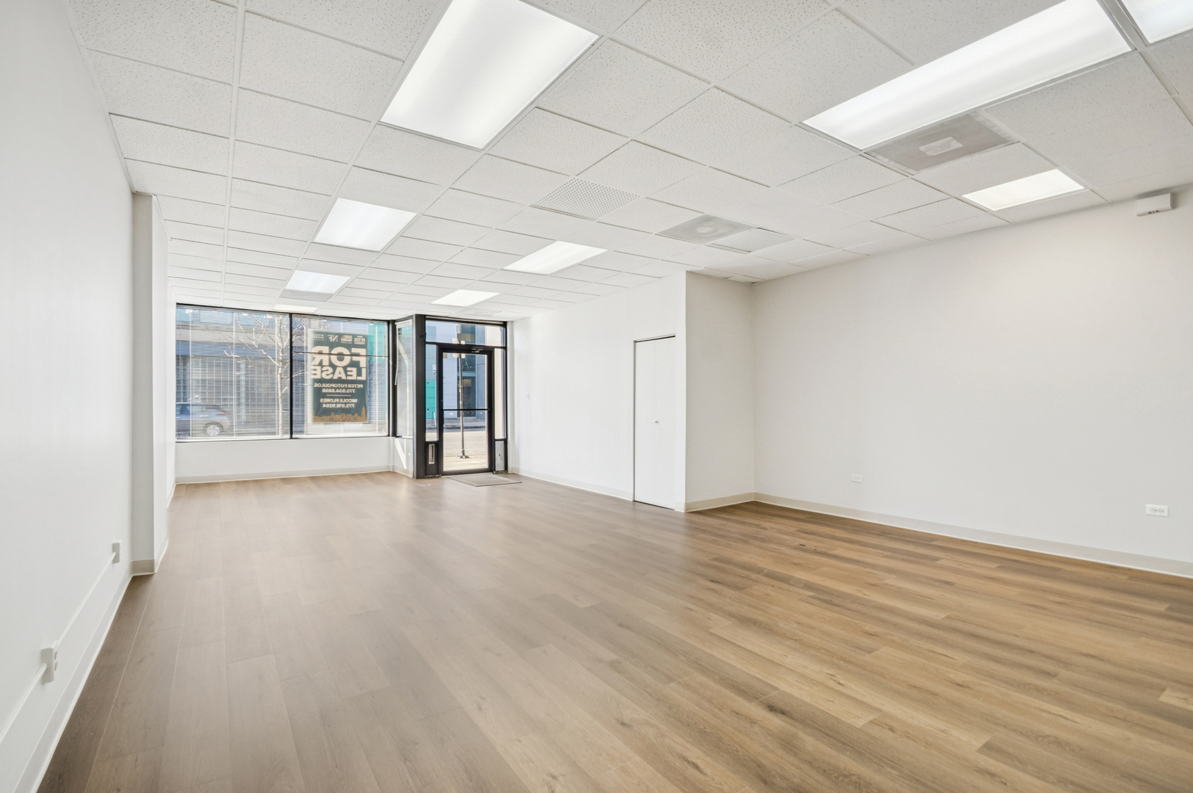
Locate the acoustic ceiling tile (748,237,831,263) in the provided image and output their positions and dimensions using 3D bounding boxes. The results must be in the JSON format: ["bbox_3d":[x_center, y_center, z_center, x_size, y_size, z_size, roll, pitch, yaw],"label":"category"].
[{"bbox_3d":[1.987,-1.456,4.990,0.600,0.020,0.600,0,-1,-34],"label":"acoustic ceiling tile"}]

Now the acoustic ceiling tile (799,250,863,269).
[{"bbox_3d":[2.429,-1.455,5.286,0.408,0.020,0.600,-1,1,-35],"label":"acoustic ceiling tile"}]

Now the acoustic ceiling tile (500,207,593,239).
[{"bbox_3d":[-0.440,-1.467,4.231,0.600,0.020,0.600,0,-1,-34],"label":"acoustic ceiling tile"}]

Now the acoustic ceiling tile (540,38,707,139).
[{"bbox_3d":[0.116,-1.403,2.301,0.600,0.020,0.600,-1,1,-35],"label":"acoustic ceiling tile"}]

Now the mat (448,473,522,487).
[{"bbox_3d":[-1.863,1.381,8.265,0.790,0.012,1.280,0,-1,-34],"label":"mat"}]

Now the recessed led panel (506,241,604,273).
[{"bbox_3d":[-0.462,-1.469,5.293,0.606,0.060,1.189,0,-2,-35],"label":"recessed led panel"}]

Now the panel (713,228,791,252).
[{"bbox_3d":[1.494,-1.498,4.747,0.590,0.040,0.590,0,-1,-35],"label":"panel"}]

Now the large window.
[{"bbox_3d":[-5.170,-0.345,8.400,3.050,2.140,0.100,0,-1,-30],"label":"large window"}]

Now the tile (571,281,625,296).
[{"bbox_3d":[0.004,-1.440,6.681,0.528,0.020,0.600,-1,1,-35],"label":"tile"}]

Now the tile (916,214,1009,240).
[{"bbox_3d":[3.205,-1.504,4.421,0.424,0.022,0.595,0,-2,-35],"label":"tile"}]

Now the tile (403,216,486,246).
[{"bbox_3d":[-1.291,-1.419,4.251,0.600,0.020,0.600,-1,1,-35],"label":"tile"}]

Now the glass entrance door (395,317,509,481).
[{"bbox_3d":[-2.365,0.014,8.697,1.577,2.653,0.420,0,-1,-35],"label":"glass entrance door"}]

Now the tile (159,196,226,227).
[{"bbox_3d":[-3.193,-1.464,3.953,0.410,0.020,0.600,0,-1,-34],"label":"tile"}]

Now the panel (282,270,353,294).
[{"bbox_3d":[-3.499,-1.423,6.207,0.606,0.060,1.189,0,-2,-35],"label":"panel"}]

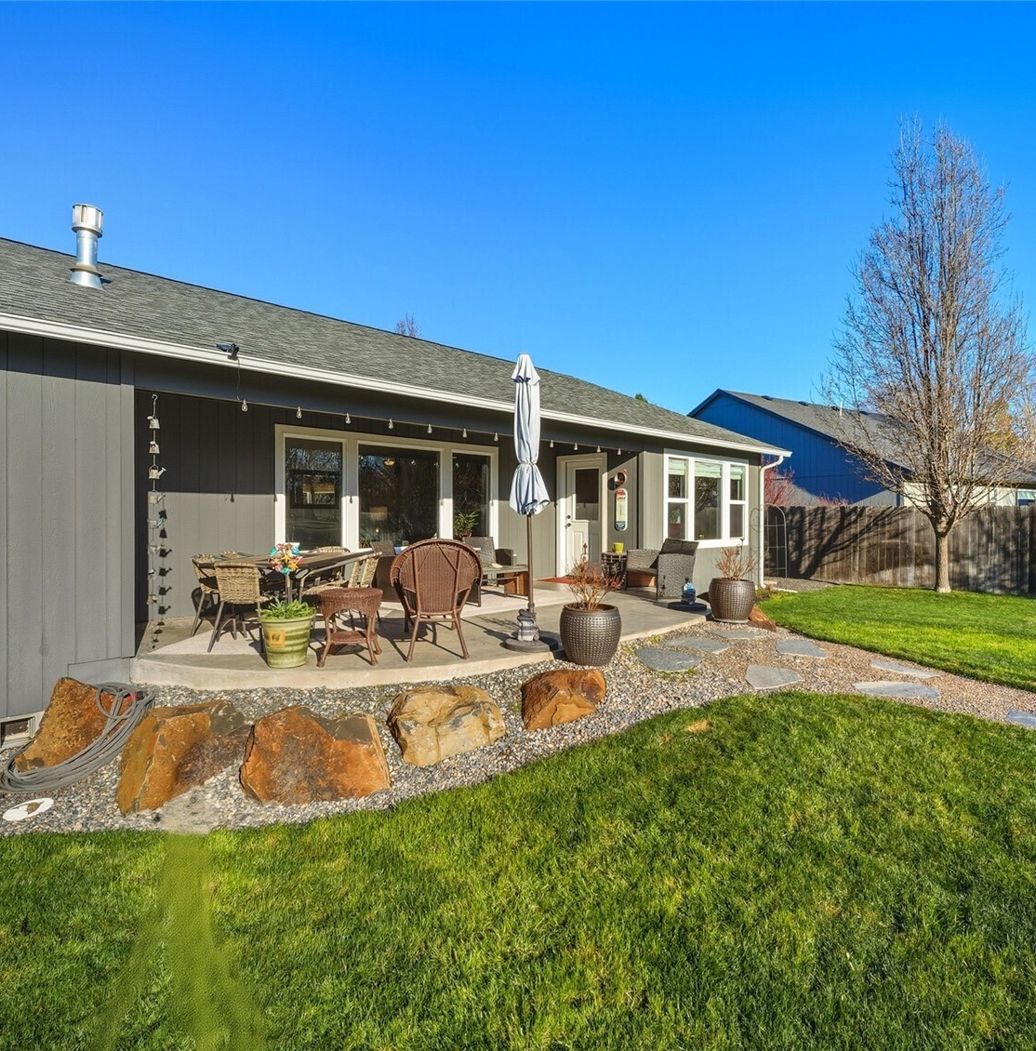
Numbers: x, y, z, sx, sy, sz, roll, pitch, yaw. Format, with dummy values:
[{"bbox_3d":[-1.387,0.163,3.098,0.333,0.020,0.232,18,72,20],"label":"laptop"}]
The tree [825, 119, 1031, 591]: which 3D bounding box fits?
[{"bbox_3d":[8.950,-3.690,14.350,4.000,10.200,4.000,1,1,32],"label":"tree"}]

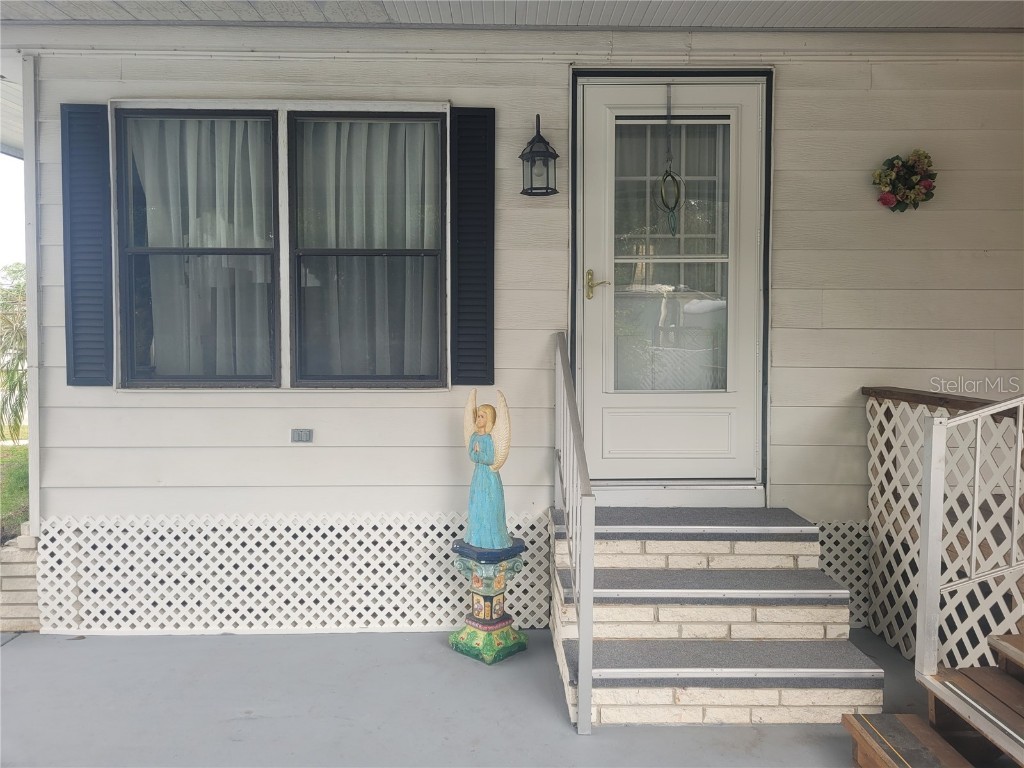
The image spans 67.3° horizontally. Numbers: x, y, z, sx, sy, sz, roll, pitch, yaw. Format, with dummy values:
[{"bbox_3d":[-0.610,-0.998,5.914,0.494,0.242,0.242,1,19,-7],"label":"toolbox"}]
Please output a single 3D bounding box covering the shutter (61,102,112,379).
[{"bbox_3d":[-2.135,-0.697,3.864,0.238,1.399,0.030,0,3,-1],"label":"shutter"}]

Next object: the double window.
[{"bbox_3d":[-1.167,-0.684,3.890,1.652,1.390,0.080,0,3,-1],"label":"double window"}]

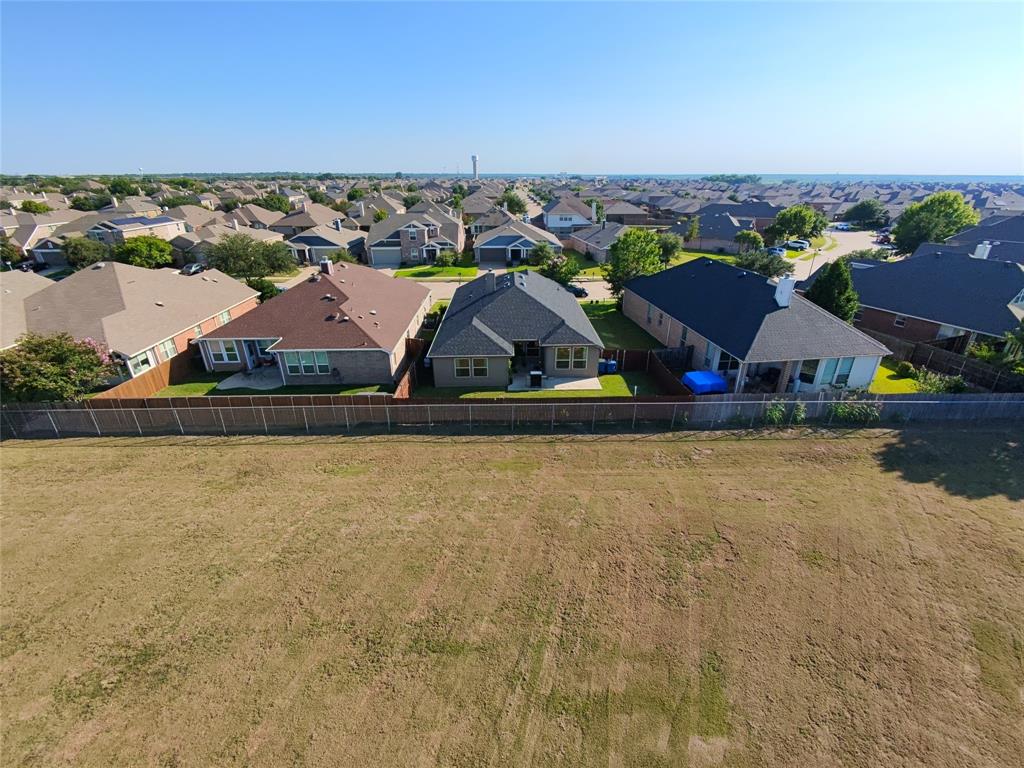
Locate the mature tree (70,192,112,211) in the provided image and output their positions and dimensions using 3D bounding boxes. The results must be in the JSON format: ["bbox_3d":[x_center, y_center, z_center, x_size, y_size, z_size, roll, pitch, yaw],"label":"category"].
[{"bbox_3d":[-122.970,-50.943,139.301,11.000,8.800,11.000,0,24,0],"label":"mature tree"}]

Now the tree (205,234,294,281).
[{"bbox_3d":[-38.550,-18.140,68.030,11.400,7.000,11.000,0,24,0],"label":"tree"}]

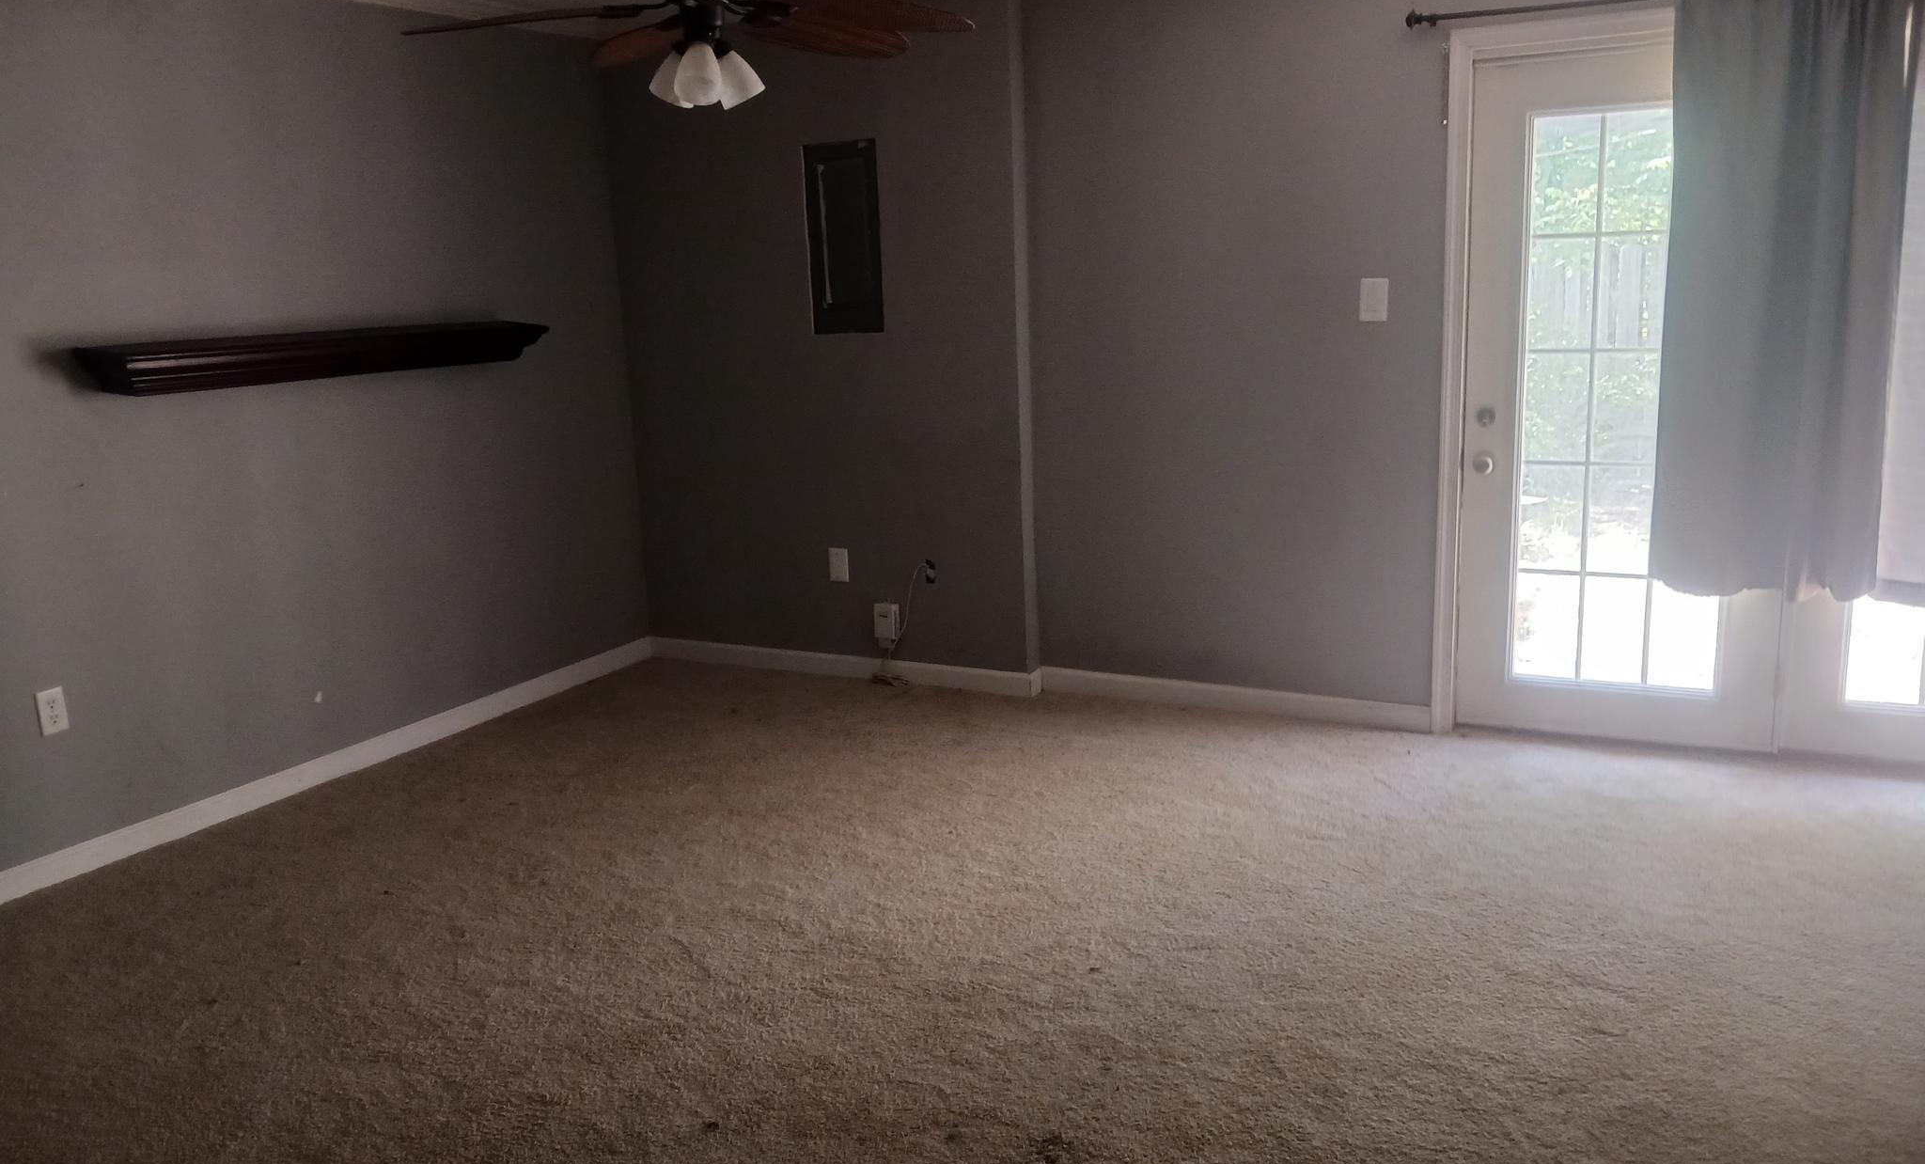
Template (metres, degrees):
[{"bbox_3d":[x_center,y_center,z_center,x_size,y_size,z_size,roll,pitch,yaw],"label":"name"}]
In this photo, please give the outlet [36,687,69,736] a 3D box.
[{"bbox_3d":[-2.367,0.337,3.910,0.009,0.114,0.070,4,13,27],"label":"outlet"}]

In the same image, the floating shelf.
[{"bbox_3d":[-1.862,-0.686,4.536,0.205,0.113,1.530,9,16,26],"label":"floating shelf"}]

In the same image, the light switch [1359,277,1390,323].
[{"bbox_3d":[1.243,-0.850,4.531,0.078,0.124,0.010,4,13,27],"label":"light switch"}]

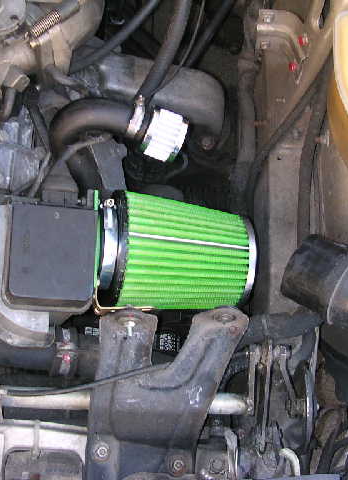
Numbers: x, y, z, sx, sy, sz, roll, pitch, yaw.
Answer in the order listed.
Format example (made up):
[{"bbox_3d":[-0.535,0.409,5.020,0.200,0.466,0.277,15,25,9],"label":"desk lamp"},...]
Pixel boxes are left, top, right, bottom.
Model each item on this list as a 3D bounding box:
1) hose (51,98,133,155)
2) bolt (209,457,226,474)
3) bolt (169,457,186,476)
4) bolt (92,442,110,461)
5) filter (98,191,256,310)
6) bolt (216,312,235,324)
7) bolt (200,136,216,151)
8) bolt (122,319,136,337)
[{"bbox_3d":[-0.097,-0.133,0.800,0.098,0.055,0.068,0,63,0],"label":"hose"},{"bbox_3d":[0.048,0.248,0.750,0.016,0.010,0.016,0,76,0],"label":"bolt"},{"bbox_3d":[0.004,0.238,0.720,0.016,0.010,0.016,0,76,0],"label":"bolt"},{"bbox_3d":[-0.076,0.223,0.720,0.016,0.010,0.016,0,76,0],"label":"bolt"},{"bbox_3d":[0.003,0.014,0.770,0.162,0.132,0.132,4,89,-12],"label":"filter"},{"bbox_3d":[0.054,0.083,0.720,0.017,0.017,0.011,0,37,0],"label":"bolt"},{"bbox_3d":[0.044,-0.123,0.870,0.016,0.010,0.016,0,63,0],"label":"bolt"},{"bbox_3d":[-0.046,0.091,0.710,0.015,0.015,0.014,0,49,0],"label":"bolt"}]

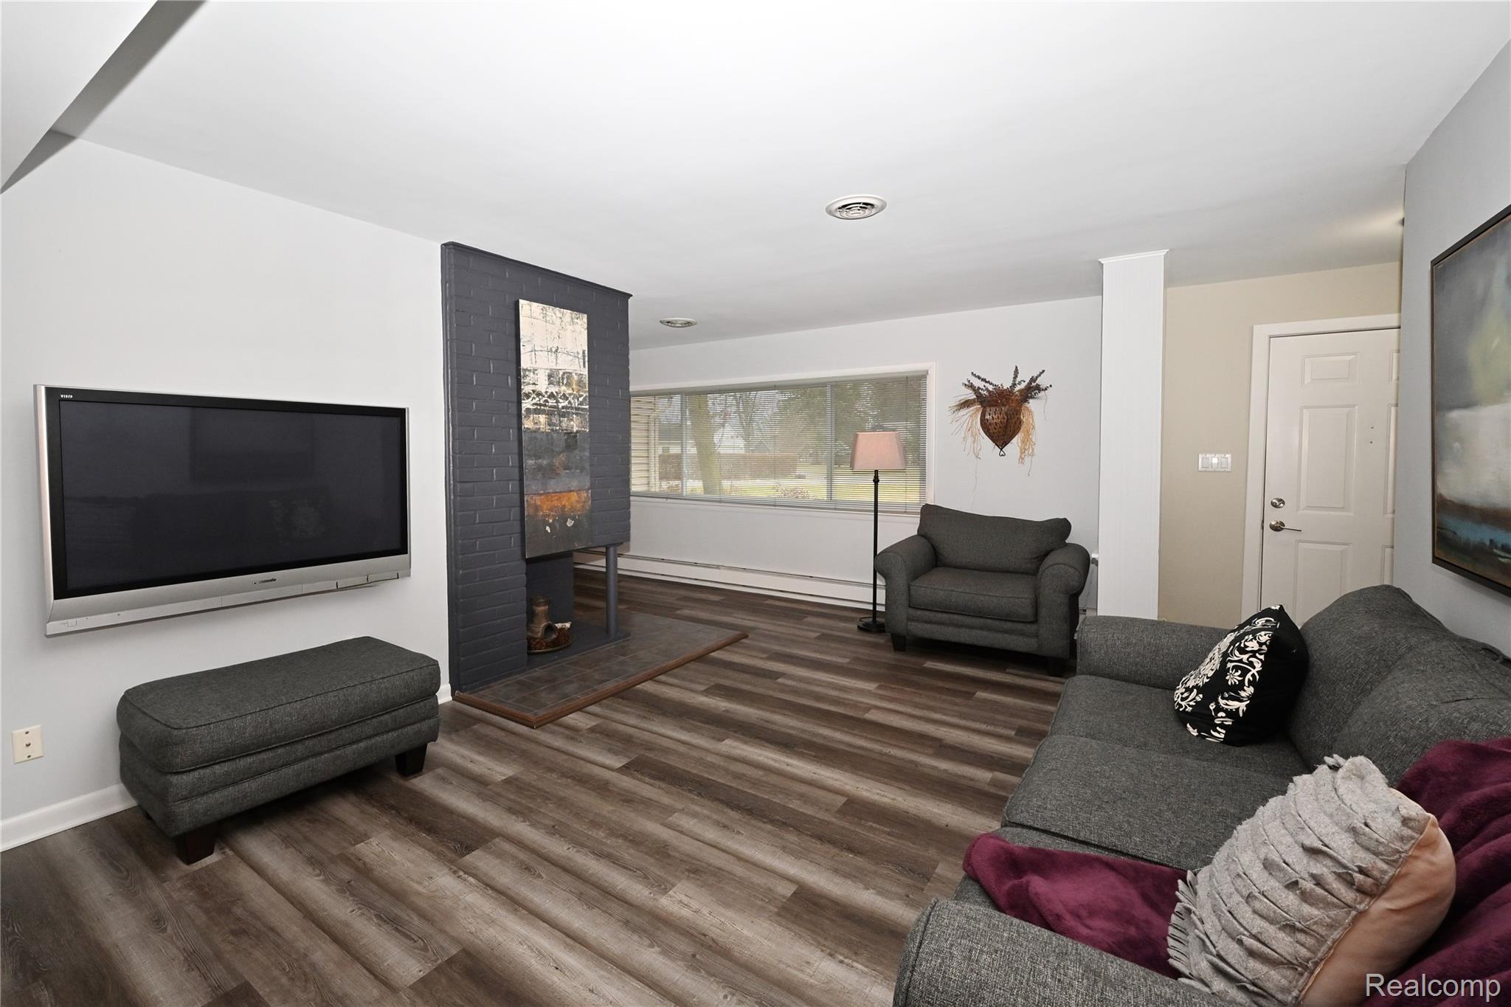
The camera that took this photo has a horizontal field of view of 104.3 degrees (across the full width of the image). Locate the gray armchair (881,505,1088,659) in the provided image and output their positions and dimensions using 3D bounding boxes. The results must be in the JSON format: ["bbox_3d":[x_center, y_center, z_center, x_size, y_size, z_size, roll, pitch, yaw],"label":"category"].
[{"bbox_3d":[1.602,0.522,4.062,1.240,0.950,0.930,1,4,34],"label":"gray armchair"}]

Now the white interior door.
[{"bbox_3d":[3.616,-0.013,3.482,0.914,2.030,0.050,1,4,34],"label":"white interior door"}]

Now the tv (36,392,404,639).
[{"bbox_3d":[-2.072,-0.015,2.459,0.100,0.825,1.170,1,4,34],"label":"tv"}]

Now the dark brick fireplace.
[{"bbox_3d":[-1.553,-0.192,3.927,0.660,2.470,1.340,1,4,34],"label":"dark brick fireplace"}]

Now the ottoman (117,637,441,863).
[{"bbox_3d":[-1.817,0.900,2.300,0.640,0.485,0.840,2,4,37],"label":"ottoman"}]

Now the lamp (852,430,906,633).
[{"bbox_3d":[0.941,0.212,4.546,0.390,1.530,0.390,0,3,16],"label":"lamp"}]

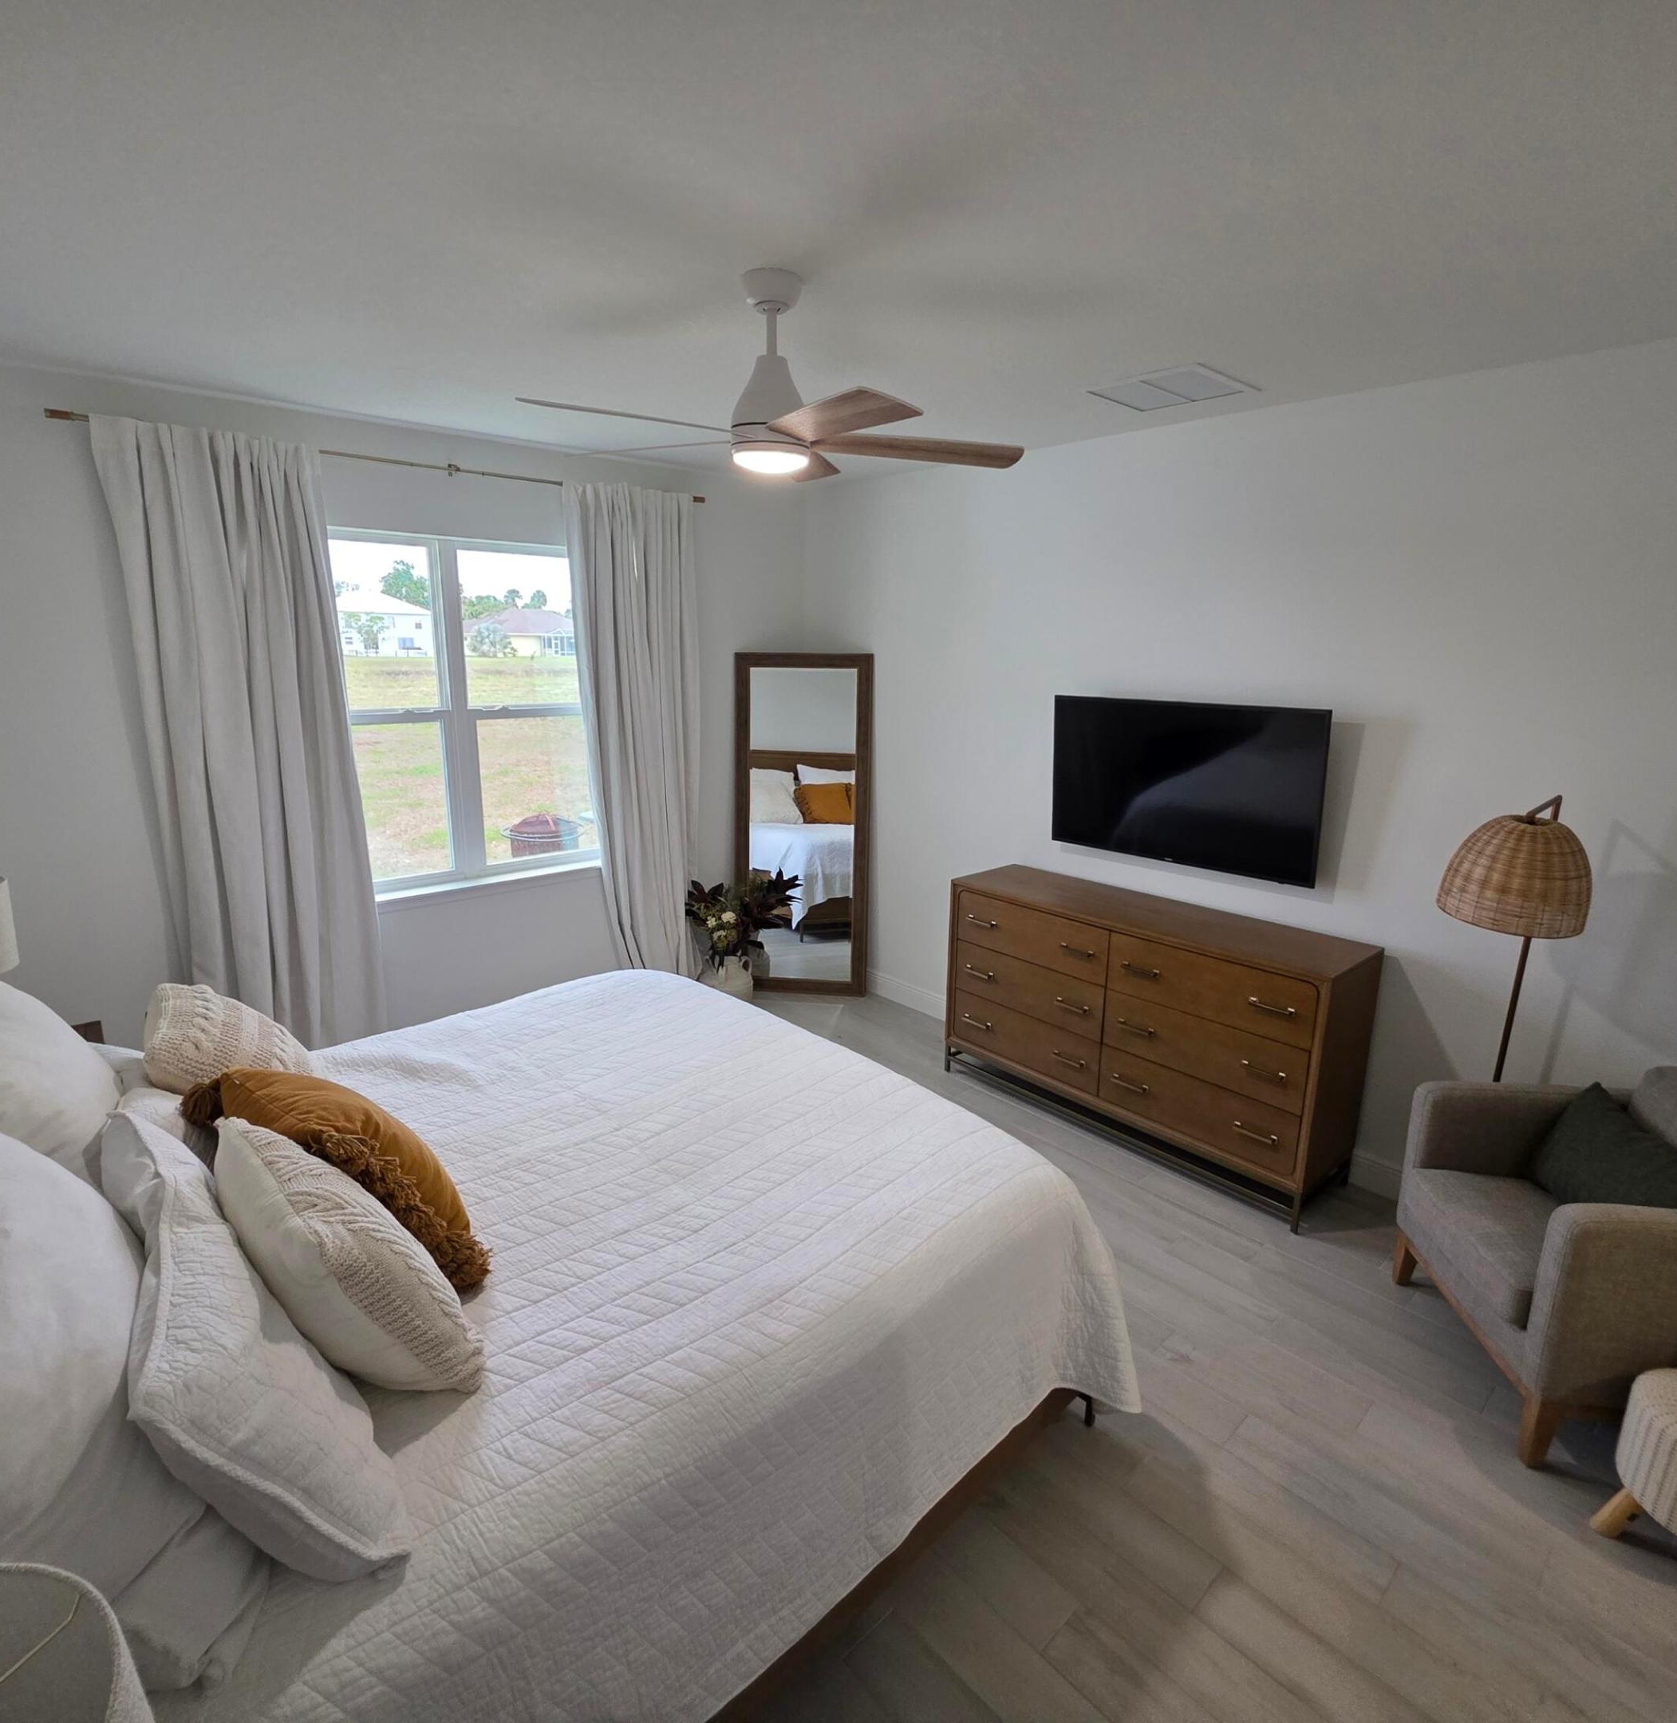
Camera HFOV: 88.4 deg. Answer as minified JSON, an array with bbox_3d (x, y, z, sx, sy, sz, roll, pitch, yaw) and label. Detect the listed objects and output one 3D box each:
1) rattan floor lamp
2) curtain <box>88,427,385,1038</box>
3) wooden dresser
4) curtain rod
[{"bbox_3d":[2.005,0.598,2.657,0.490,1.604,0.355,-13,19,-41],"label":"rattan floor lamp"},{"bbox_3d":[-2.221,-0.182,3.395,0.700,2.751,0.140,-13,19,-41],"label":"curtain"},{"bbox_3d":[1.244,0.673,3.676,0.467,0.964,1.630,-13,19,-41],"label":"wooden dresser"},{"bbox_3d":[-1.624,-1.637,3.596,2.517,0.045,0.080,-13,19,-41],"label":"curtain rod"}]

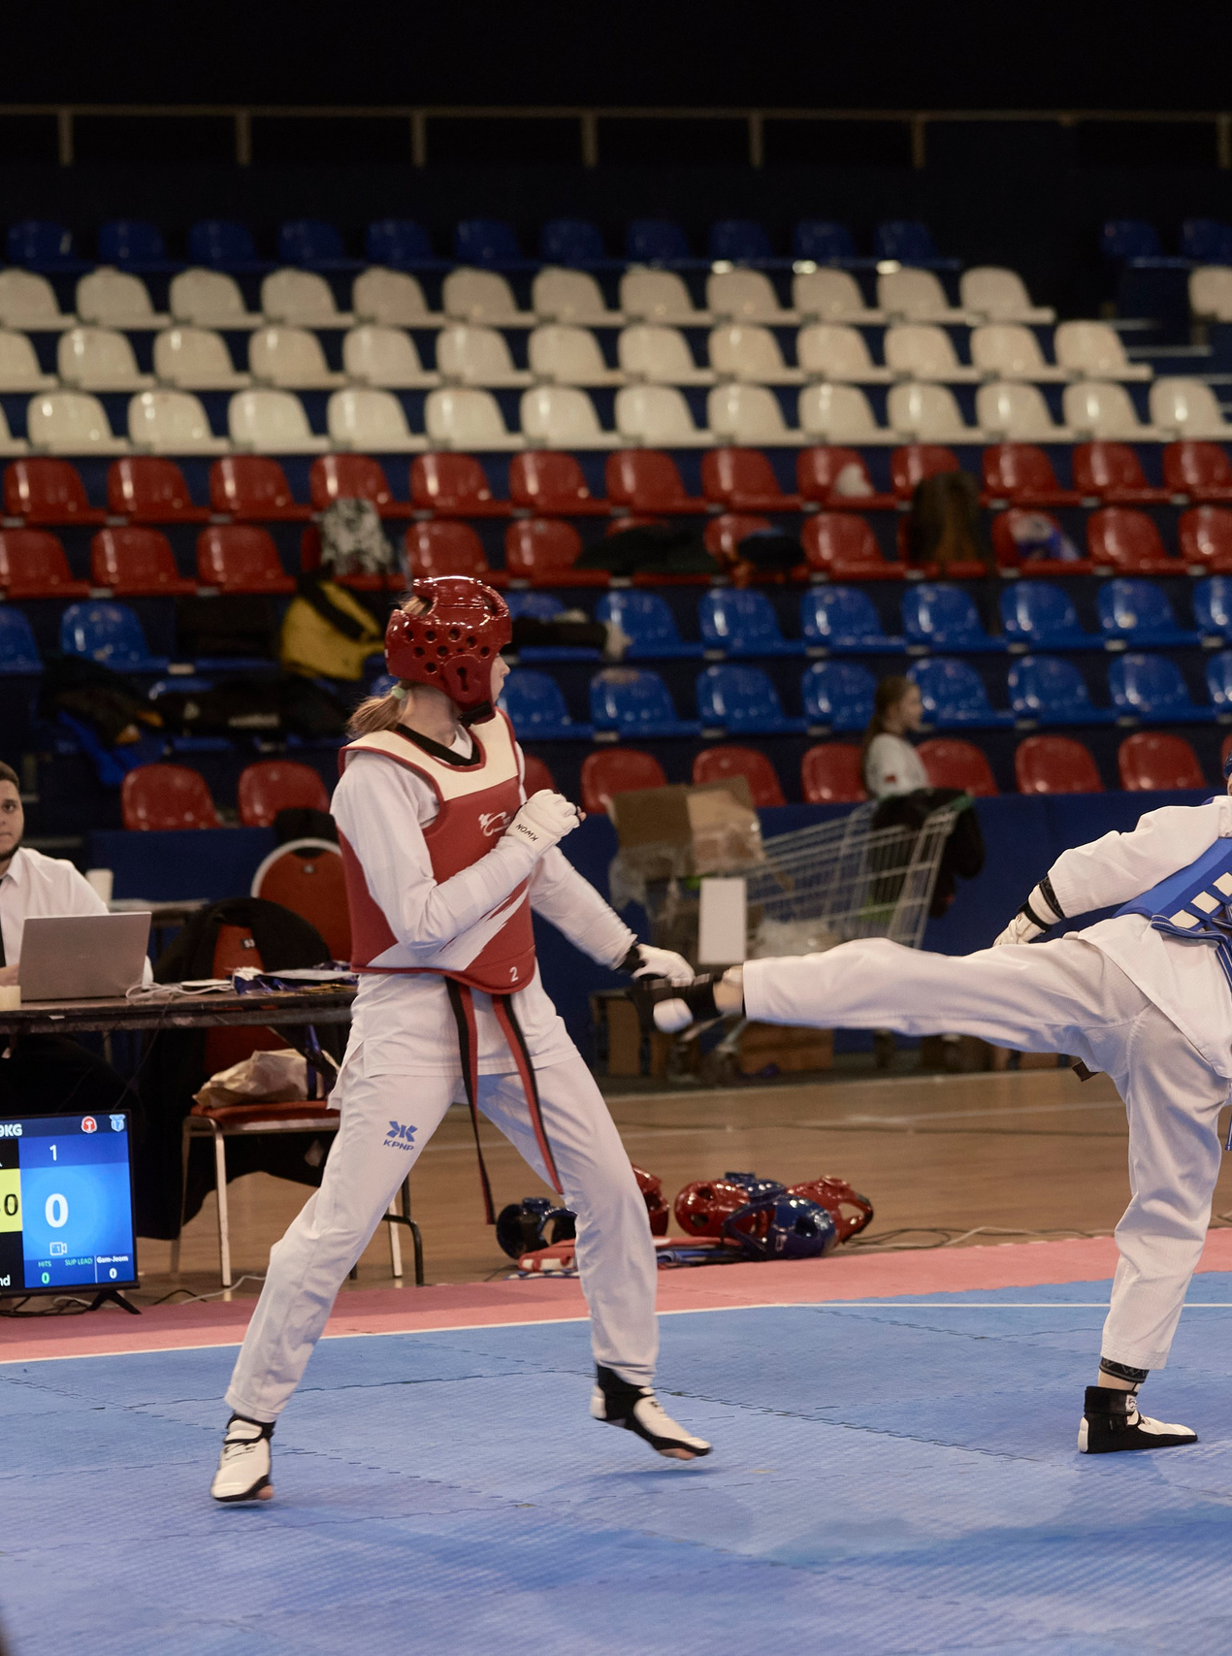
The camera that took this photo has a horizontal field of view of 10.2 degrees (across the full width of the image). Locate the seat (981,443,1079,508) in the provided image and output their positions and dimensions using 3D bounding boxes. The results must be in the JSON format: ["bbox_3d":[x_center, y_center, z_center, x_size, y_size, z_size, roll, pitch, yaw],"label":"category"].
[{"bbox_3d":[1.872,-1.590,31.176,0.370,0.290,0.345,-2,2,-25],"label":"seat"}]

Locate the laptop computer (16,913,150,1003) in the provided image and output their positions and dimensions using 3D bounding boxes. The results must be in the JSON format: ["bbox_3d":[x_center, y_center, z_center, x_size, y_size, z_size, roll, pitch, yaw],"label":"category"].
[{"bbox_3d":[-1.306,0.304,16.503,0.325,0.215,0.270,-2,2,-26],"label":"laptop computer"}]

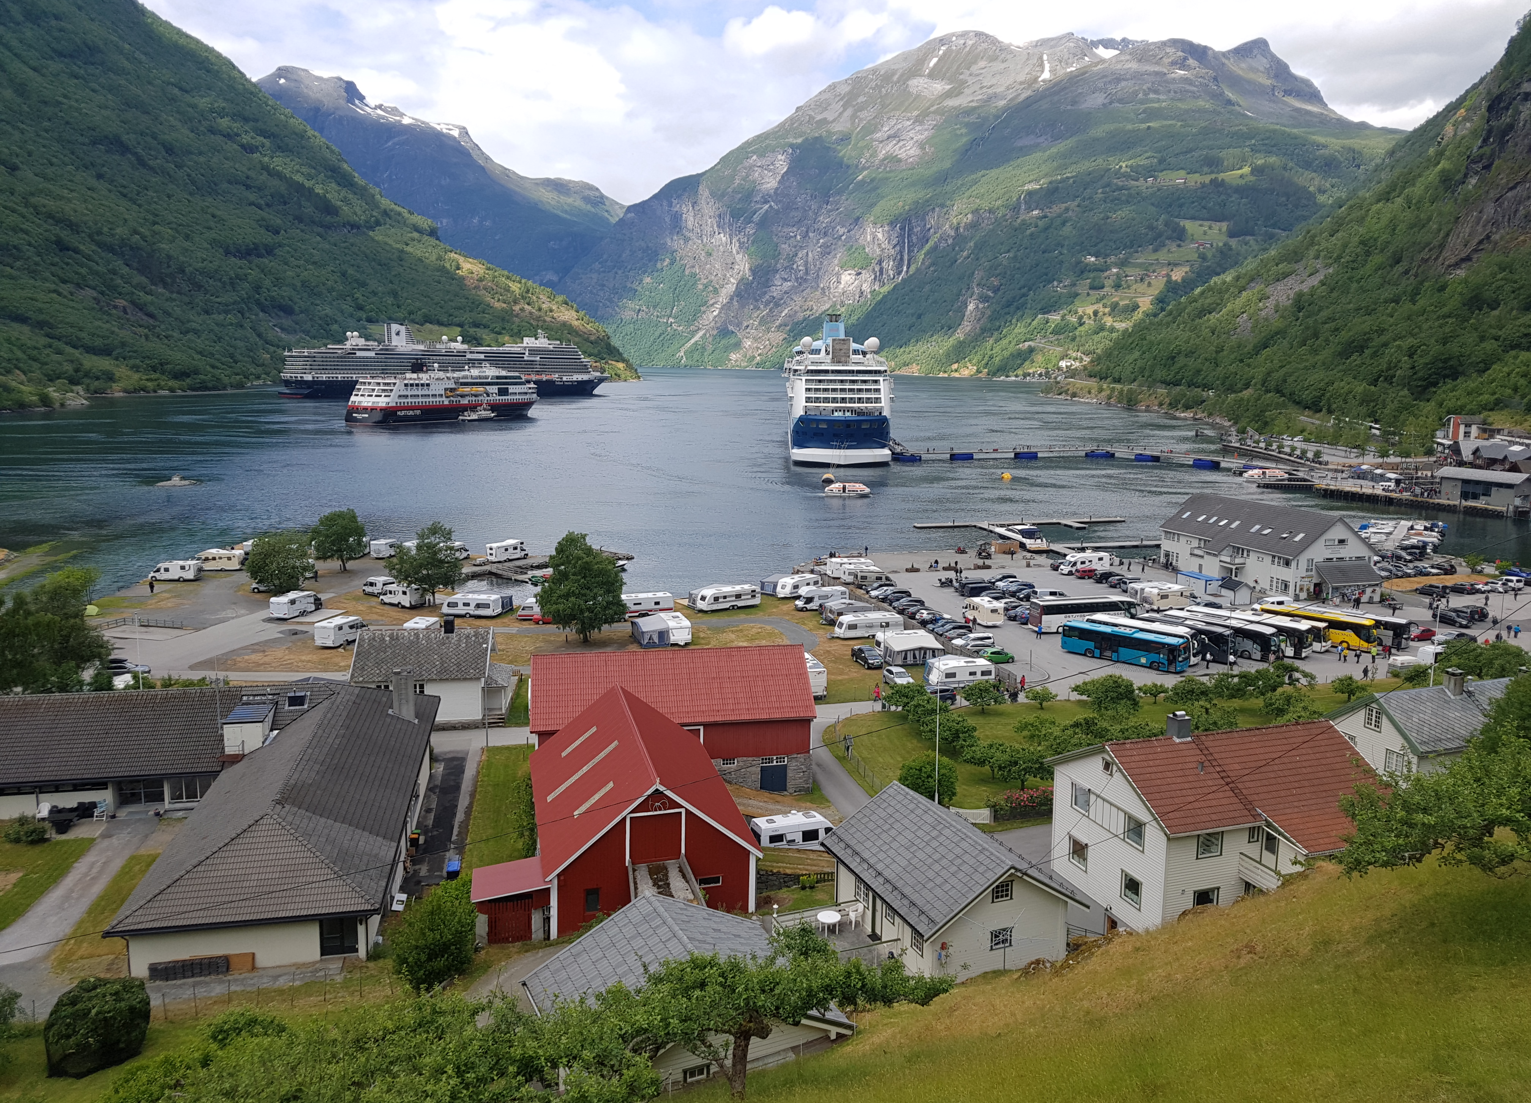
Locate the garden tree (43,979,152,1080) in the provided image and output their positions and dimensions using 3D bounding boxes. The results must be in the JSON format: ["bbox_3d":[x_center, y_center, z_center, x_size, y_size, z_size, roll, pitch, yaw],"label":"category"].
[{"bbox_3d":[-26.986,19.102,46.536,3.897,3.561,3.897,0,10,0],"label":"garden tree"}]

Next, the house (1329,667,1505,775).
[{"bbox_3d":[45.098,11.496,76.436,12.432,7.281,7.548,-3,10,-19],"label":"house"}]

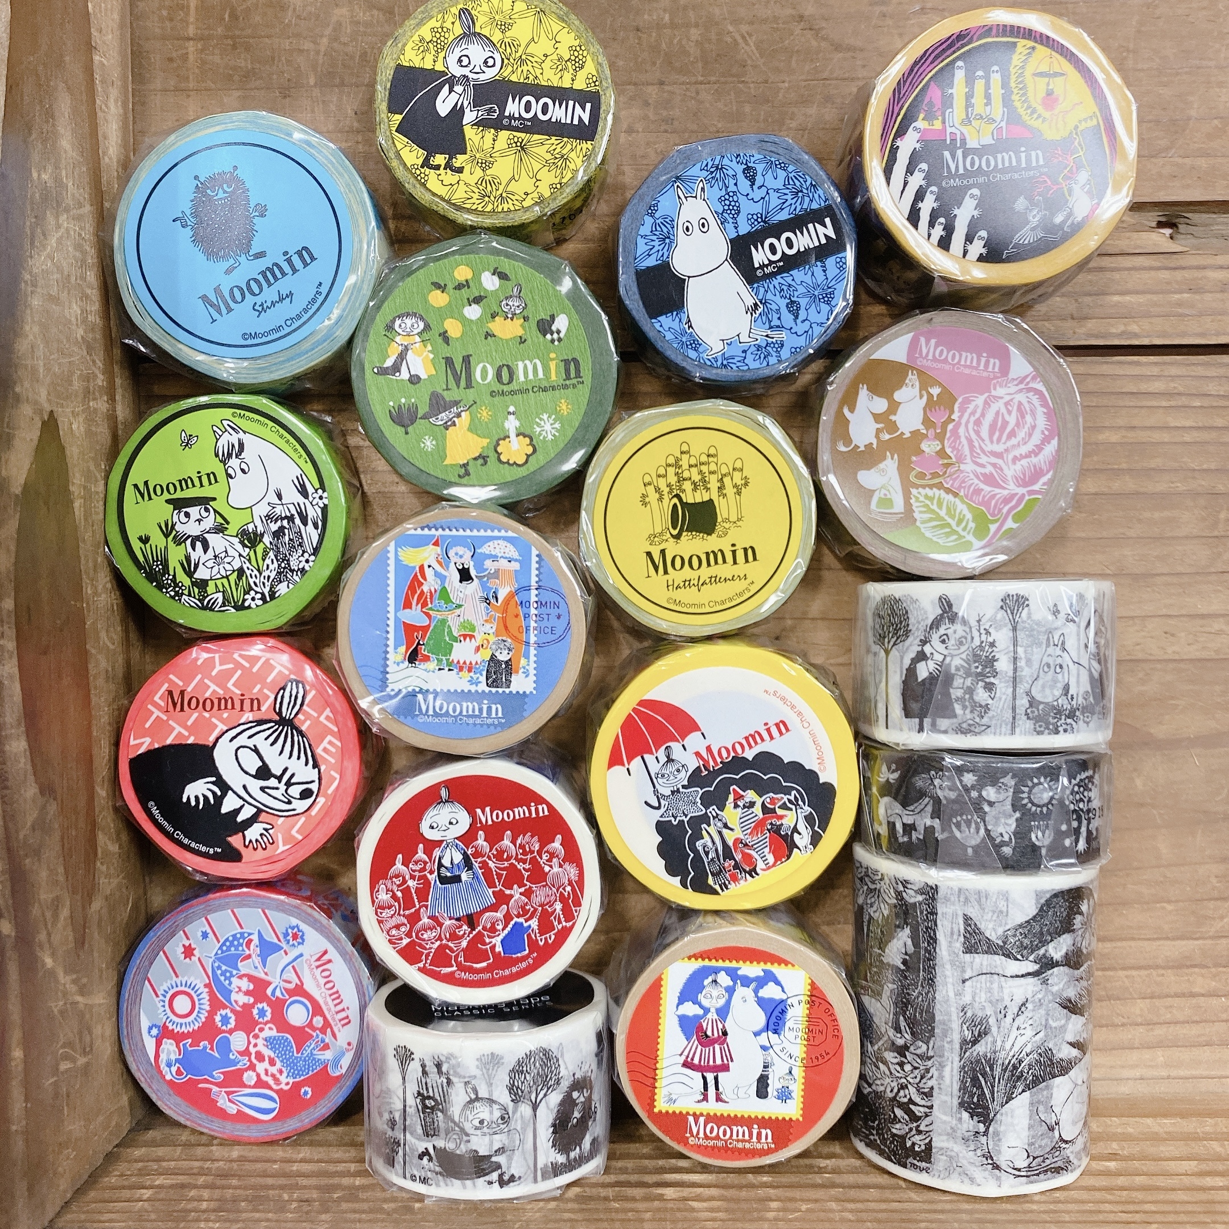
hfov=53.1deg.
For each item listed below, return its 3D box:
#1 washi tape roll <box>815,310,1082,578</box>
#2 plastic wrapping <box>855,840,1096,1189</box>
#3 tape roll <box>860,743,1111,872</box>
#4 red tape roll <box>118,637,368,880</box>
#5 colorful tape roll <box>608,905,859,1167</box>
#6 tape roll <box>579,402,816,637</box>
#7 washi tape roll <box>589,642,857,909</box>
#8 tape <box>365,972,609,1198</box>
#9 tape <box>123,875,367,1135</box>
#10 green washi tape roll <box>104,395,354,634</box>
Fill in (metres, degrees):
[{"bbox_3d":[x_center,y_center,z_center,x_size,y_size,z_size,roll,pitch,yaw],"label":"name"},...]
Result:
[{"bbox_3d":[0.069,-0.035,0.264,0.054,0.022,0.054,0,90,0],"label":"washi tape roll"},{"bbox_3d":[0.073,0.078,0.252,0.048,0.048,0.060,0,90,0],"label":"plastic wrapping"},{"bbox_3d":[0.076,0.037,0.255,0.049,0.049,0.020,1,91,-1],"label":"tape roll"},{"bbox_3d":[-0.079,0.030,0.268,0.051,0.017,0.051,0,91,-1],"label":"red tape roll"},{"bbox_3d":[0.025,0.088,0.266,0.050,0.026,0.050,0,91,-1],"label":"colorful tape roll"},{"bbox_3d":[0.017,-0.020,0.268,0.049,0.018,0.049,0,91,-1],"label":"tape roll"},{"bbox_3d":[0.023,0.033,0.267,0.056,0.022,0.056,0,91,-1],"label":"washi tape roll"},{"bbox_3d":[-0.025,0.092,0.248,0.048,0.048,0.030,0,90,0],"label":"tape"},{"bbox_3d":[-0.077,0.083,0.267,0.053,0.020,0.053,0,91,-1],"label":"tape"},{"bbox_3d":[-0.081,-0.021,0.266,0.050,0.018,0.050,0,90,0],"label":"green washi tape roll"}]

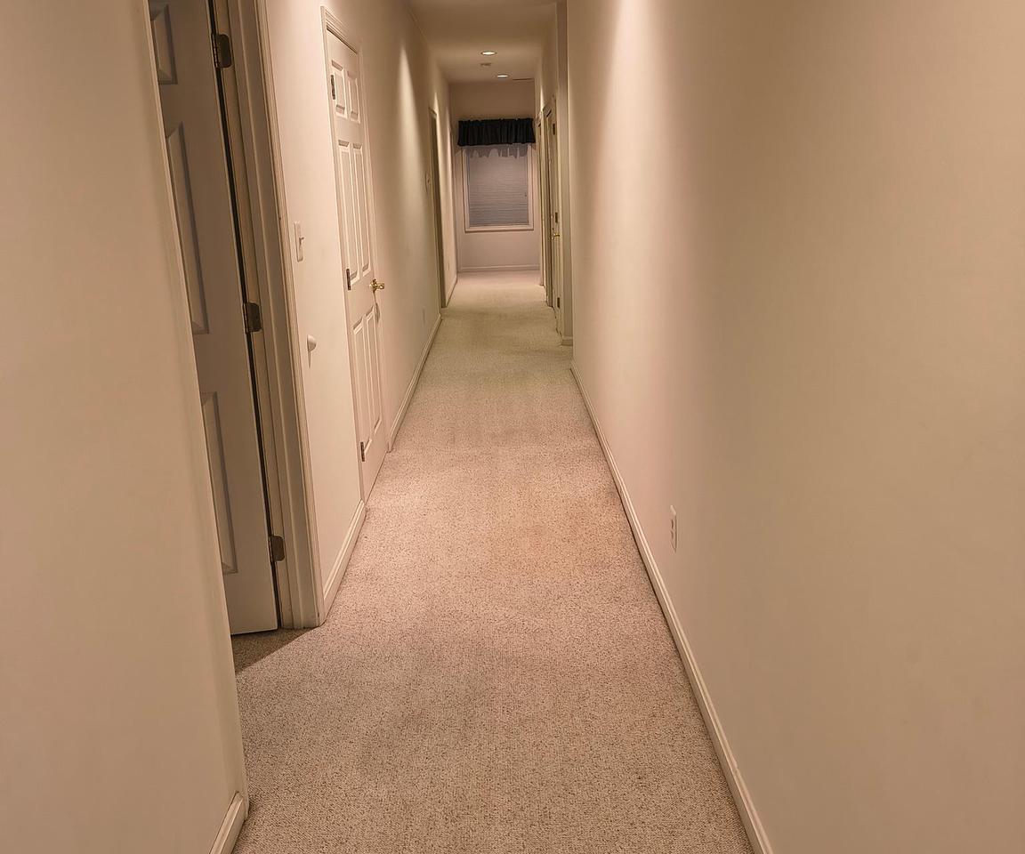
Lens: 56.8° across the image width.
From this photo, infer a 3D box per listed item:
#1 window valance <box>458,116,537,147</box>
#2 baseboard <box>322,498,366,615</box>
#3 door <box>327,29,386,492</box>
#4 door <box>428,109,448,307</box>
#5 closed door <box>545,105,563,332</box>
[{"bbox_3d":[-0.236,-4.389,14.125,1.150,0.390,0.130,-2,15,0],"label":"window valance"},{"bbox_3d":[-0.652,0.489,3.706,0.015,0.080,1.030,-2,15,0],"label":"baseboard"},{"bbox_3d":[-0.728,-0.718,4.440,0.042,2.030,0.880,-2,15,0],"label":"door"},{"bbox_3d":[-0.824,-2.242,10.206,0.045,2.030,0.800,-2,15,0],"label":"door"},{"bbox_3d":[0.423,-1.944,8.906,0.045,2.030,0.820,-2,15,0],"label":"closed door"}]

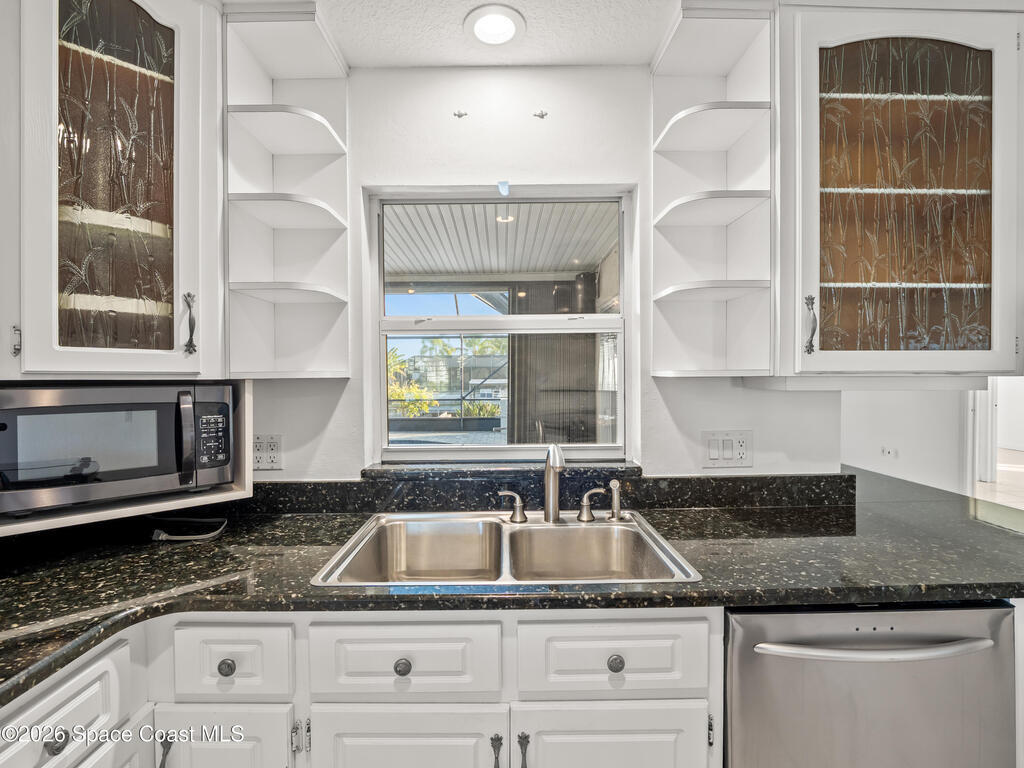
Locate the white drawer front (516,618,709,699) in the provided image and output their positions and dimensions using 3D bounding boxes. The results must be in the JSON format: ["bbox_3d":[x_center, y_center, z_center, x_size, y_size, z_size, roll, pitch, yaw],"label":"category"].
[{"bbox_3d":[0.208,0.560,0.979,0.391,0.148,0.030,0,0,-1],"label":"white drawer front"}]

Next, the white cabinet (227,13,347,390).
[{"bbox_3d":[-0.667,-0.521,1.431,0.267,1.011,0.274,0,1,0],"label":"white cabinet"}]

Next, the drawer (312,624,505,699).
[{"bbox_3d":[-0.225,0.586,1.004,0.406,0.167,0.049,0,1,0],"label":"drawer"}]

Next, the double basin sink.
[{"bbox_3d":[-0.008,0.520,1.291,0.856,0.194,0.522,0,1,0],"label":"double basin sink"}]

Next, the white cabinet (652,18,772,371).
[{"bbox_3d":[0.596,-0.529,1.442,0.263,1.011,0.274,0,1,0],"label":"white cabinet"}]

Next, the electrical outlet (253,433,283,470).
[{"bbox_3d":[-0.818,0.228,1.573,0.105,0.124,0.014,0,1,0],"label":"electrical outlet"}]

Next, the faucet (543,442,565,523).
[{"bbox_3d":[0.122,0.296,1.377,0.046,0.255,0.221,0,1,0],"label":"faucet"}]

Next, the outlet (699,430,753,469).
[{"bbox_3d":[0.725,0.220,1.586,0.172,0.130,0.014,0,1,0],"label":"outlet"}]

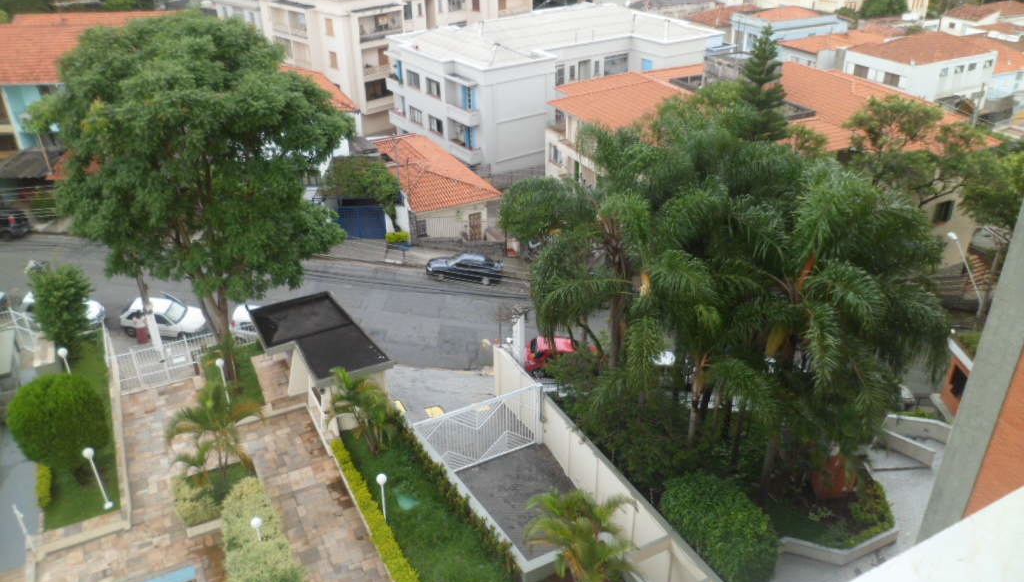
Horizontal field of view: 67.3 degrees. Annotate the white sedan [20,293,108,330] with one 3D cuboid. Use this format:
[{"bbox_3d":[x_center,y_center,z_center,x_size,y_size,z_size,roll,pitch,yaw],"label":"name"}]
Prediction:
[{"bbox_3d":[-21.599,0.995,37.334,3.950,1.420,1.650,6,28,-1],"label":"white sedan"}]

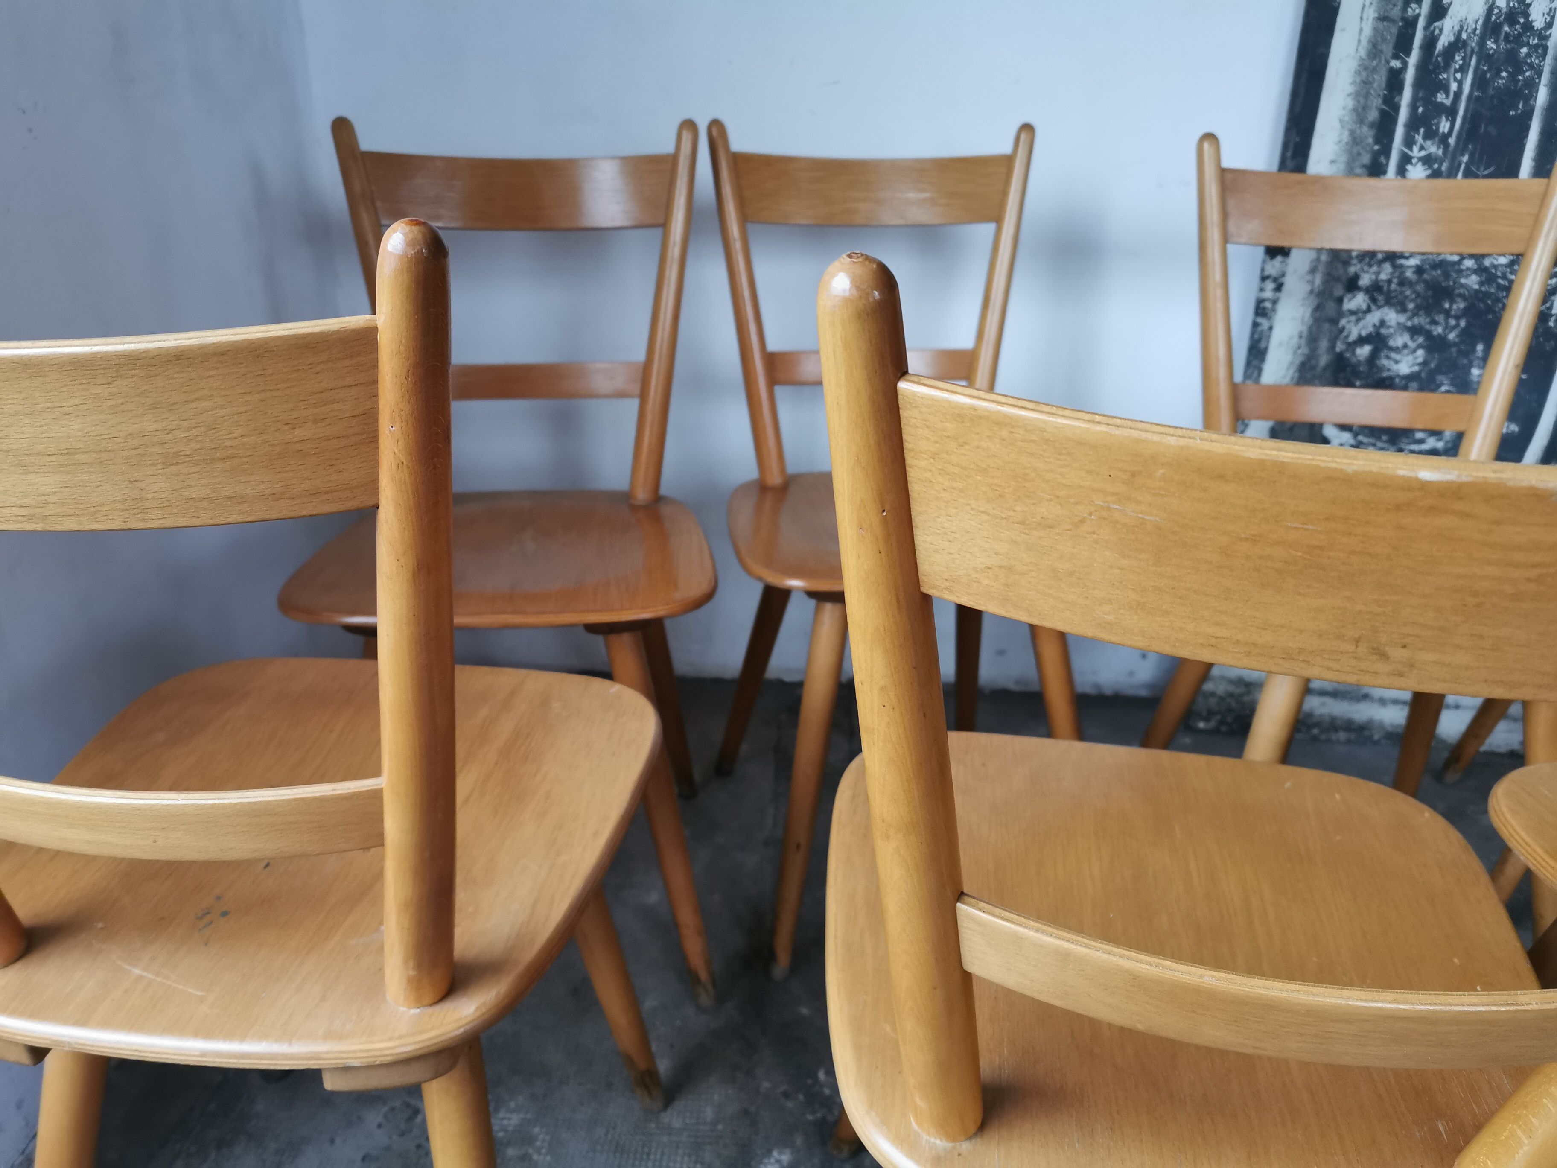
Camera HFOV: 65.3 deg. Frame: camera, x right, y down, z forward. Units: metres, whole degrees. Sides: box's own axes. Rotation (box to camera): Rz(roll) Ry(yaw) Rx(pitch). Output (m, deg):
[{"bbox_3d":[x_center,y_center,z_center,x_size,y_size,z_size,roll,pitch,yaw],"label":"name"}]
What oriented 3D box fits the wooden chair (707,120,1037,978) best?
[{"bbox_3d":[0.145,-0.063,1.382,0.405,0.849,0.453,-3,23,-11],"label":"wooden chair"}]

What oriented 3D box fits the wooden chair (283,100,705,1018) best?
[{"bbox_3d":[-0.271,-0.031,1.282,0.405,0.849,0.453,-1,23,-5],"label":"wooden chair"}]

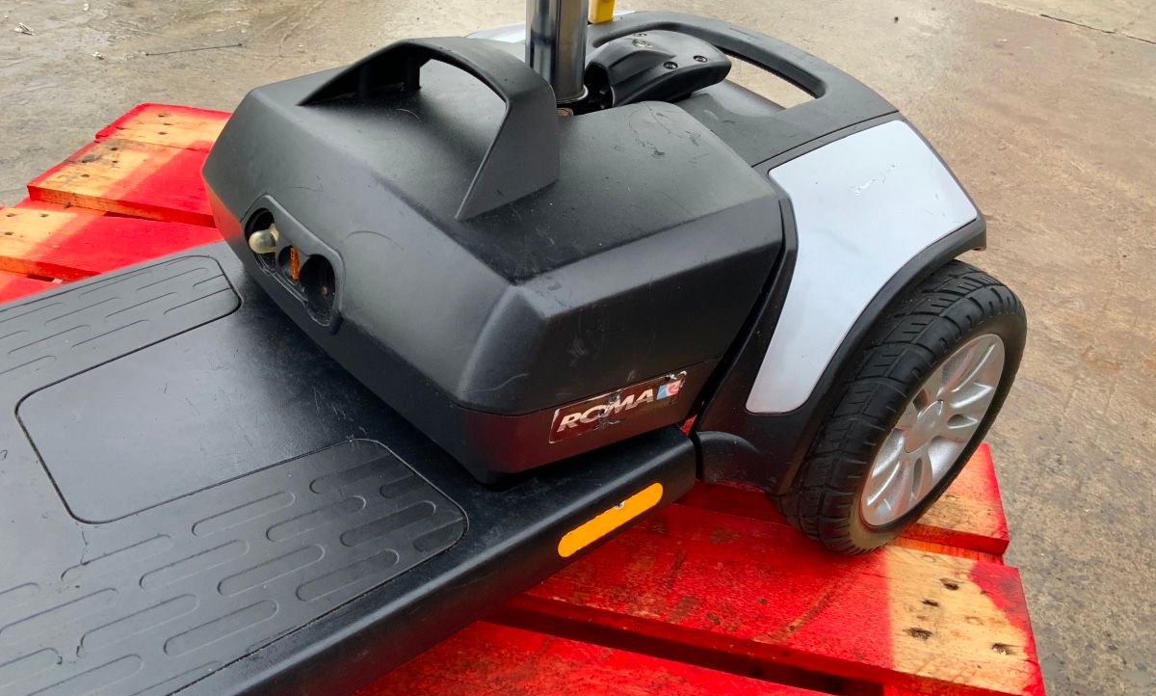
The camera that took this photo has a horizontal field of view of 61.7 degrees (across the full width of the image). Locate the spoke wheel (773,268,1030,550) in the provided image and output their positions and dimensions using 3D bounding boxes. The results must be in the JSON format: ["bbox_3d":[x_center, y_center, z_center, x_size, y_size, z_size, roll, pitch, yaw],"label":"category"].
[{"bbox_3d":[0.216,0.043,0.643,0.208,0.208,0.061,-24,44,-33],"label":"spoke wheel"}]

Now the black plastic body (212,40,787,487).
[{"bbox_3d":[-0.068,-0.110,0.629,0.255,0.194,0.381,-24,44,-33],"label":"black plastic body"}]

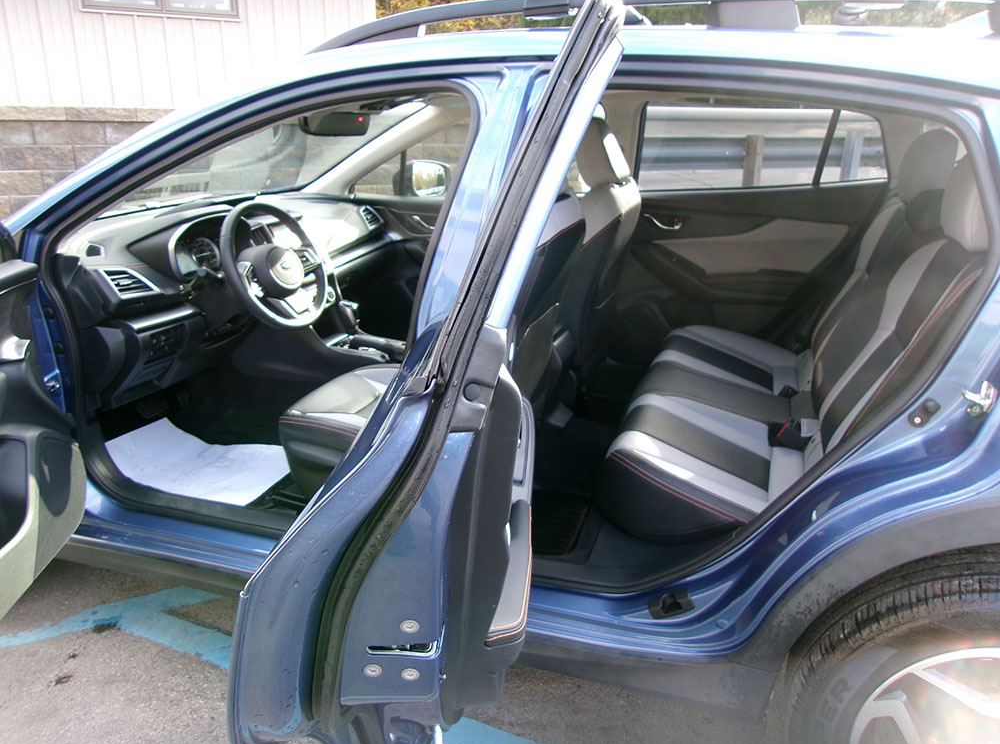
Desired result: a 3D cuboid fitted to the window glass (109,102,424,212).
[{"bbox_3d":[-0.801,-0.681,2.488,0.840,0.100,1.340,-23,8,27],"label":"window glass"}]

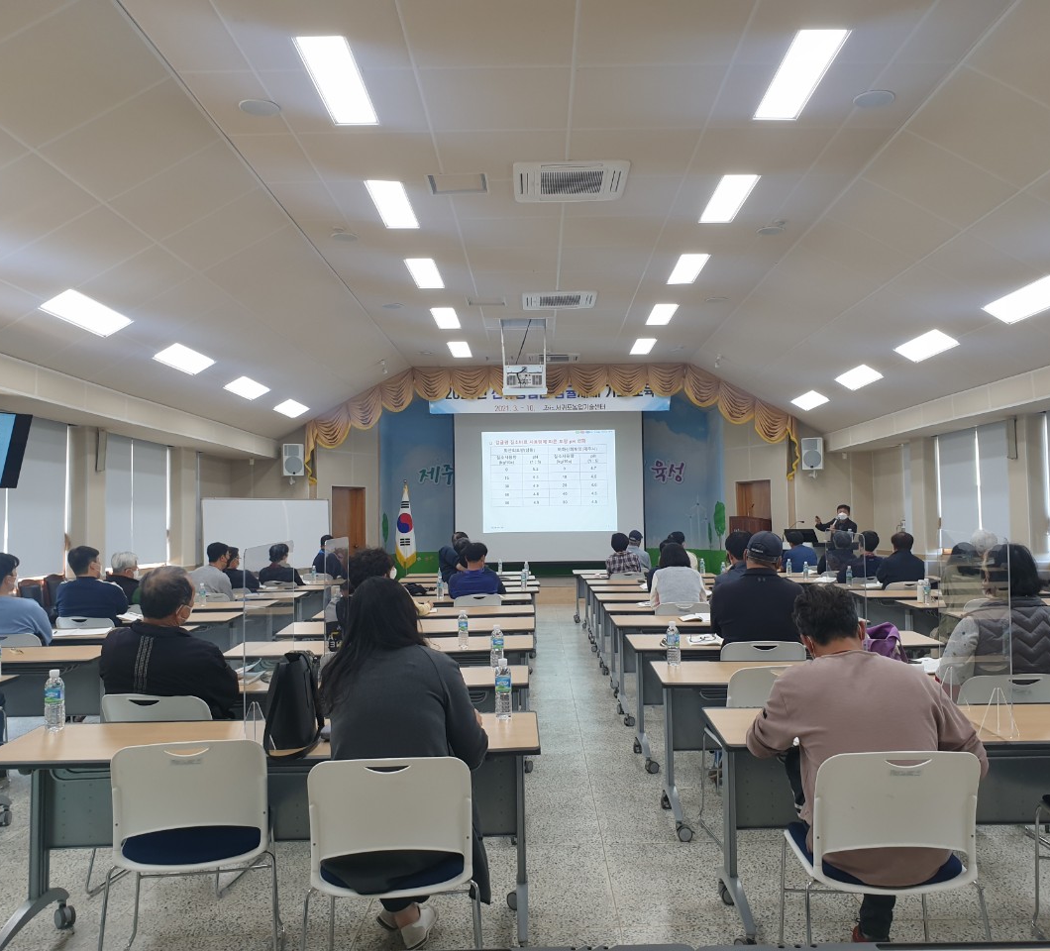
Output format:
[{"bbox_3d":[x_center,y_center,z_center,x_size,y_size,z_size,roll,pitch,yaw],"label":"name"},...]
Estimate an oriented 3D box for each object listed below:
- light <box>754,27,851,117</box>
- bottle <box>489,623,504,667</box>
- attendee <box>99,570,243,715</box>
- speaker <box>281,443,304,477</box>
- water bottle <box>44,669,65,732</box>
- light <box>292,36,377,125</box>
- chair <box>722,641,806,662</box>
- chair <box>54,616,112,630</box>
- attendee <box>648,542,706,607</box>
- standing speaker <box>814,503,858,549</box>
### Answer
[{"bbox_3d":[1.745,-2.543,6.089,0.305,0.060,1.200,-1,-3,1],"label":"light"},{"bbox_3d":[-0.144,0.864,4.838,0.066,0.217,0.066,-1,-3,1],"label":"bottle"},{"bbox_3d":[-1.496,1.024,4.115,0.600,1.290,0.760,-1,-3,9],"label":"attendee"},{"bbox_3d":[-4.004,-0.266,16.506,0.360,0.550,0.340,-1,-3,-6],"label":"speaker"},{"bbox_3d":[-1.695,0.803,3.436,0.067,0.218,0.067,-1,-3,1],"label":"water bottle"},{"bbox_3d":[-1.236,-2.630,6.375,0.320,0.060,1.280,-1,-3,1],"label":"light"},{"bbox_3d":[1.293,1.312,5.327,0.520,0.800,0.550,-1,-3,3],"label":"chair"},{"bbox_3d":[-3.296,1.480,7.473,0.520,0.800,0.550,-1,-3,10],"label":"chair"},{"bbox_3d":[1.276,1.213,8.052,0.480,1.291,0.750,-1,-3,3],"label":"attendee"},{"bbox_3d":[4.917,1.274,14.983,0.680,1.660,0.420,-2,-3,17],"label":"standing speaker"}]

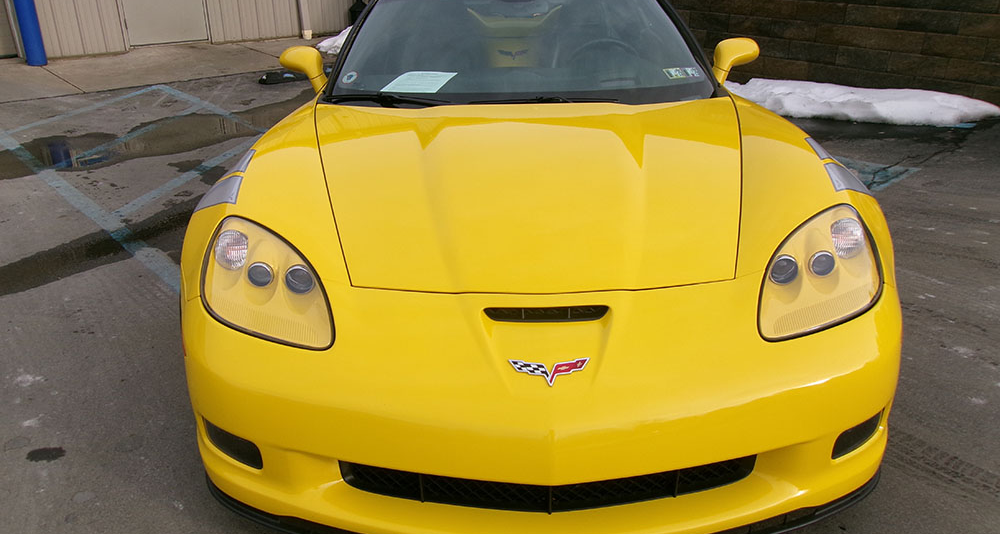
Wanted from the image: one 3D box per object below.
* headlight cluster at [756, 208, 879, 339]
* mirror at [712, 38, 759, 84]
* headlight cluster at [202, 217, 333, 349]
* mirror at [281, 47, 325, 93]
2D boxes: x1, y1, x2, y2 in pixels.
[{"bbox_3d":[0.763,0.010,1.878,0.370,0.210,0.430,-1,24,0],"label":"headlight cluster"},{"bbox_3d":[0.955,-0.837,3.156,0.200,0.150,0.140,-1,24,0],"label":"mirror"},{"bbox_3d":[-0.557,0.032,1.871,0.370,0.210,0.430,-1,24,0],"label":"headlight cluster"},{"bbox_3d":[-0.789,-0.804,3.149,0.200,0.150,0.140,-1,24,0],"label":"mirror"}]

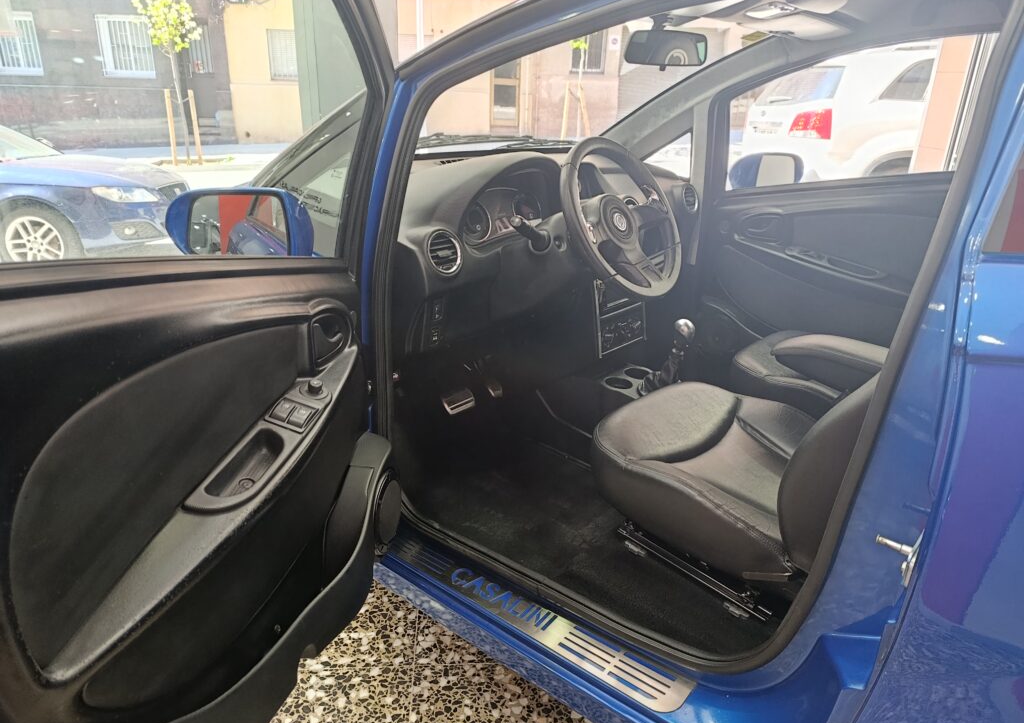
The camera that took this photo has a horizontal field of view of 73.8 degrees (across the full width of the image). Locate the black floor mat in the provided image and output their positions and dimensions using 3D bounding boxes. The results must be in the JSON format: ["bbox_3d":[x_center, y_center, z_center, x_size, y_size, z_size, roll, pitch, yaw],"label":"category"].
[{"bbox_3d":[0.171,0.337,1.517,0.860,0.040,0.460,16,24,35],"label":"black floor mat"}]

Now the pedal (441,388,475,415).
[{"bbox_3d":[-0.141,0.102,1.815,0.050,0.060,0.080,16,24,35],"label":"pedal"}]

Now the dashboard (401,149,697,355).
[{"bbox_3d":[0.154,-0.332,1.801,0.430,0.440,1.260,16,24,35],"label":"dashboard"}]

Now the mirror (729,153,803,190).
[{"bbox_3d":[0.825,-0.610,2.217,0.210,0.150,0.130,-13,24,-35],"label":"mirror"}]

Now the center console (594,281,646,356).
[{"bbox_3d":[0.275,-0.129,1.760,0.100,0.220,0.220,16,24,35],"label":"center console"}]

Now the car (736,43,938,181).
[{"bbox_3d":[4.946,-2.198,7.147,4.685,1.720,1.885,0,20,-4],"label":"car"}]

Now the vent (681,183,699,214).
[{"bbox_3d":[0.556,-0.515,2.150,0.045,0.090,0.090,16,24,35],"label":"vent"}]

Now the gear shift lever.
[{"bbox_3d":[0.380,-0.013,1.697,0.130,0.200,0.085,16,24,35],"label":"gear shift lever"}]

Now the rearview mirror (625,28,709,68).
[{"bbox_3d":[0.340,-0.692,1.505,0.230,0.075,0.040,-8,22,-26],"label":"rearview mirror"}]

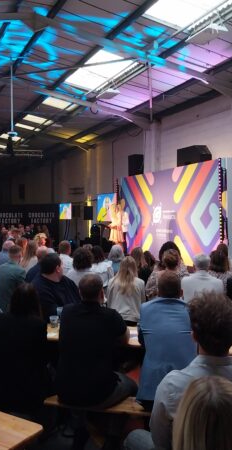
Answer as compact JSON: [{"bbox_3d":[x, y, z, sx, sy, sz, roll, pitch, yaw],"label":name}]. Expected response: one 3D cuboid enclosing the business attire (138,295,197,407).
[{"bbox_3d":[0.345,0.808,2.968,0.470,0.690,0.360,0,1,4],"label":"business attire"}]

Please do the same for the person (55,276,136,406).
[{"bbox_3d":[-0.110,0.945,3.091,0.540,1.280,0.720,0,1,10],"label":"person"}]

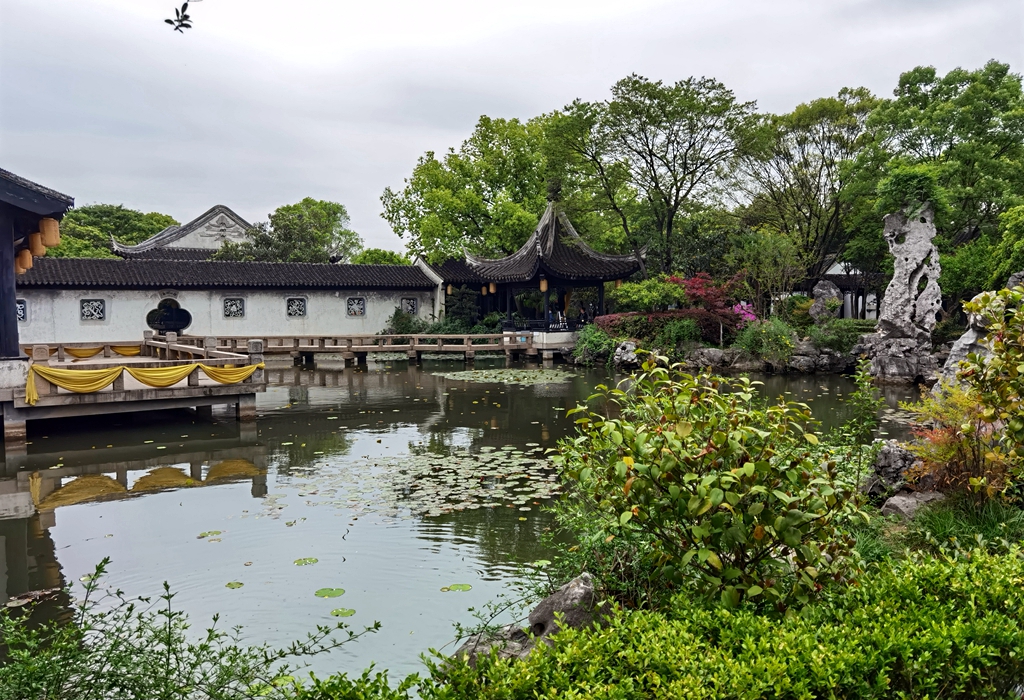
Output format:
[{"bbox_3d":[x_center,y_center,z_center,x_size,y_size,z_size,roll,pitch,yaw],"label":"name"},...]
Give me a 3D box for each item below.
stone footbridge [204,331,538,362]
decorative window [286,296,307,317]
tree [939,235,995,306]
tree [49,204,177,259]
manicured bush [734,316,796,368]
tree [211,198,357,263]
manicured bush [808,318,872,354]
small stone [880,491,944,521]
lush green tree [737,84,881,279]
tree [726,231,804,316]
[{"bbox_3d":[-5.492,-0.078,31.000,12.800,1.150,2.100,0,4,0],"label":"stone footbridge"},{"bbox_3d":[-9.422,-1.876,35.000,0.860,0.820,0.140,-2,5,-33],"label":"decorative window"},{"bbox_3d":[16.430,-2.415,29.000,2.600,3.550,2.500,1,3,30],"label":"tree"},{"bbox_3d":[-31.012,-6.076,62.000,10.500,10.430,10.000,-2,3,-27],"label":"tree"},{"bbox_3d":[8.789,-0.296,27.800,2.200,1.700,1.800,0,4,0],"label":"manicured bush"},{"bbox_3d":[-14.616,-5.250,52.000,9.000,9.220,8.500,-2,3,-16],"label":"tree"},{"bbox_3d":[11.516,-0.473,28.000,2.200,1.300,1.600,0,4,0],"label":"manicured bush"},{"bbox_3d":[3.310,1.285,6.600,0.530,0.260,0.380,0,4,0],"label":"small stone"},{"bbox_3d":[15.272,-7.242,41.000,7.200,12.350,7.000,0,3,20],"label":"lush green tree"},{"bbox_3d":[10.037,-2.938,31.500,3.100,3.700,2.800,0,4,0],"label":"tree"}]

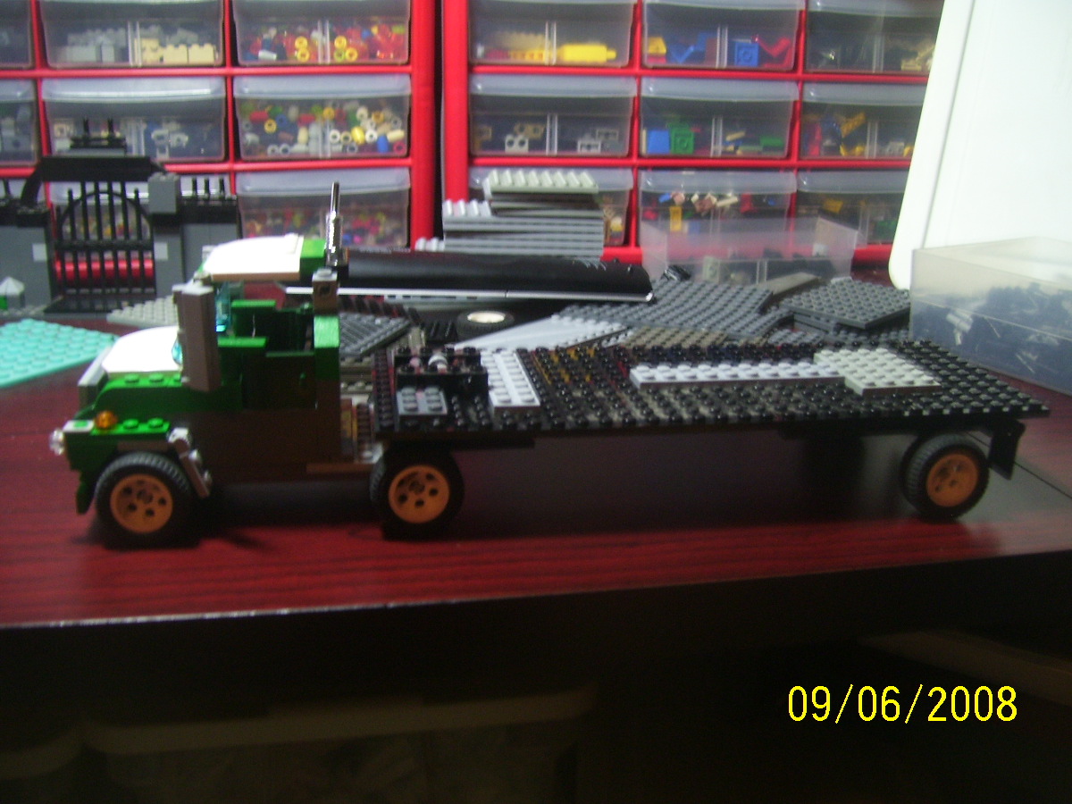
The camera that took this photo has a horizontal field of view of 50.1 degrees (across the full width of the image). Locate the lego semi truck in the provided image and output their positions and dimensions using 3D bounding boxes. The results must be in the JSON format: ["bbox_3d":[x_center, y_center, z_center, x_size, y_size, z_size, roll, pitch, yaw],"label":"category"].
[{"bbox_3d":[0.008,-0.021,0.419,0.345,0.111,0.097,-1,18,-8],"label":"lego semi truck"}]

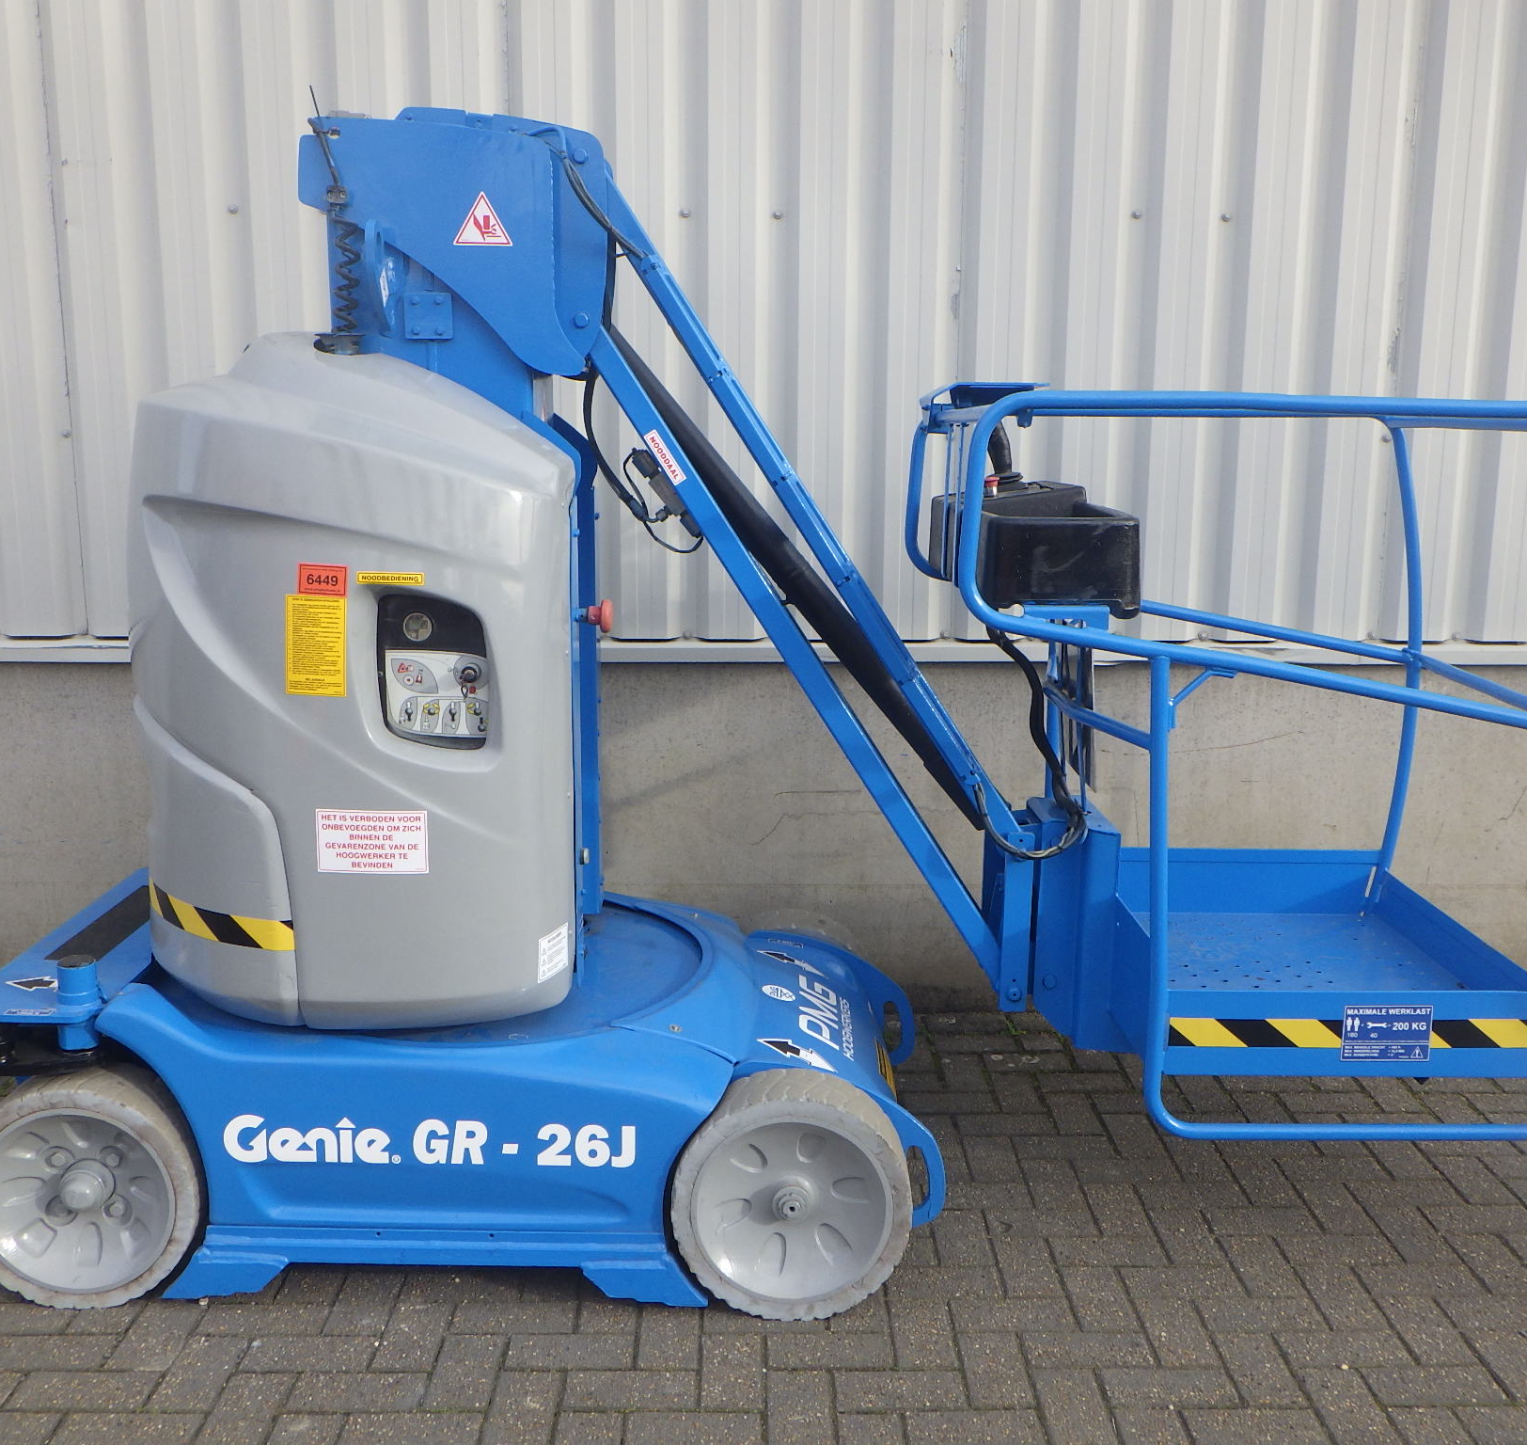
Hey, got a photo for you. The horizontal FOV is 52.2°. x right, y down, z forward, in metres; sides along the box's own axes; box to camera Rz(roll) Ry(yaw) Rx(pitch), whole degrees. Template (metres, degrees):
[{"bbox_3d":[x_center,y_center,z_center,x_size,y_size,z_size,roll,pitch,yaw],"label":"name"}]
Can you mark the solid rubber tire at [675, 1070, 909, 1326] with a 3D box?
[{"bbox_3d":[0.045,0.796,2.639,0.398,0.398,0.125,1,10,1],"label":"solid rubber tire"}]

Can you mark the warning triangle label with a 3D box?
[{"bbox_3d":[-0.471,-0.845,2.620,0.101,0.095,0.002,1,10,1],"label":"warning triangle label"}]

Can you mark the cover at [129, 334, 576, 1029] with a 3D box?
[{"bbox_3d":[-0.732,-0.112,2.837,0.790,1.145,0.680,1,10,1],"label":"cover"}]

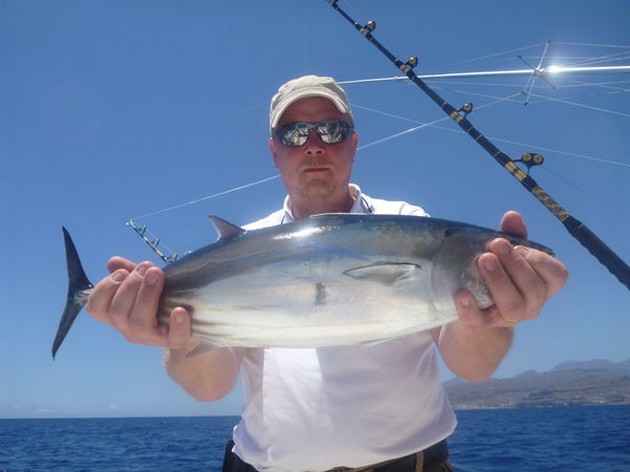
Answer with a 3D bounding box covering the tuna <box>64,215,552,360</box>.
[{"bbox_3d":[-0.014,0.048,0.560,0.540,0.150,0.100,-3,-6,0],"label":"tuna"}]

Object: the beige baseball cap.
[{"bbox_3d":[-0.008,-0.270,1.030,0.175,0.130,0.255,-4,5,0],"label":"beige baseball cap"}]

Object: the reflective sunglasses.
[{"bbox_3d":[-0.003,-0.197,1.010,0.150,0.047,0.125,-4,3,0],"label":"reflective sunglasses"}]

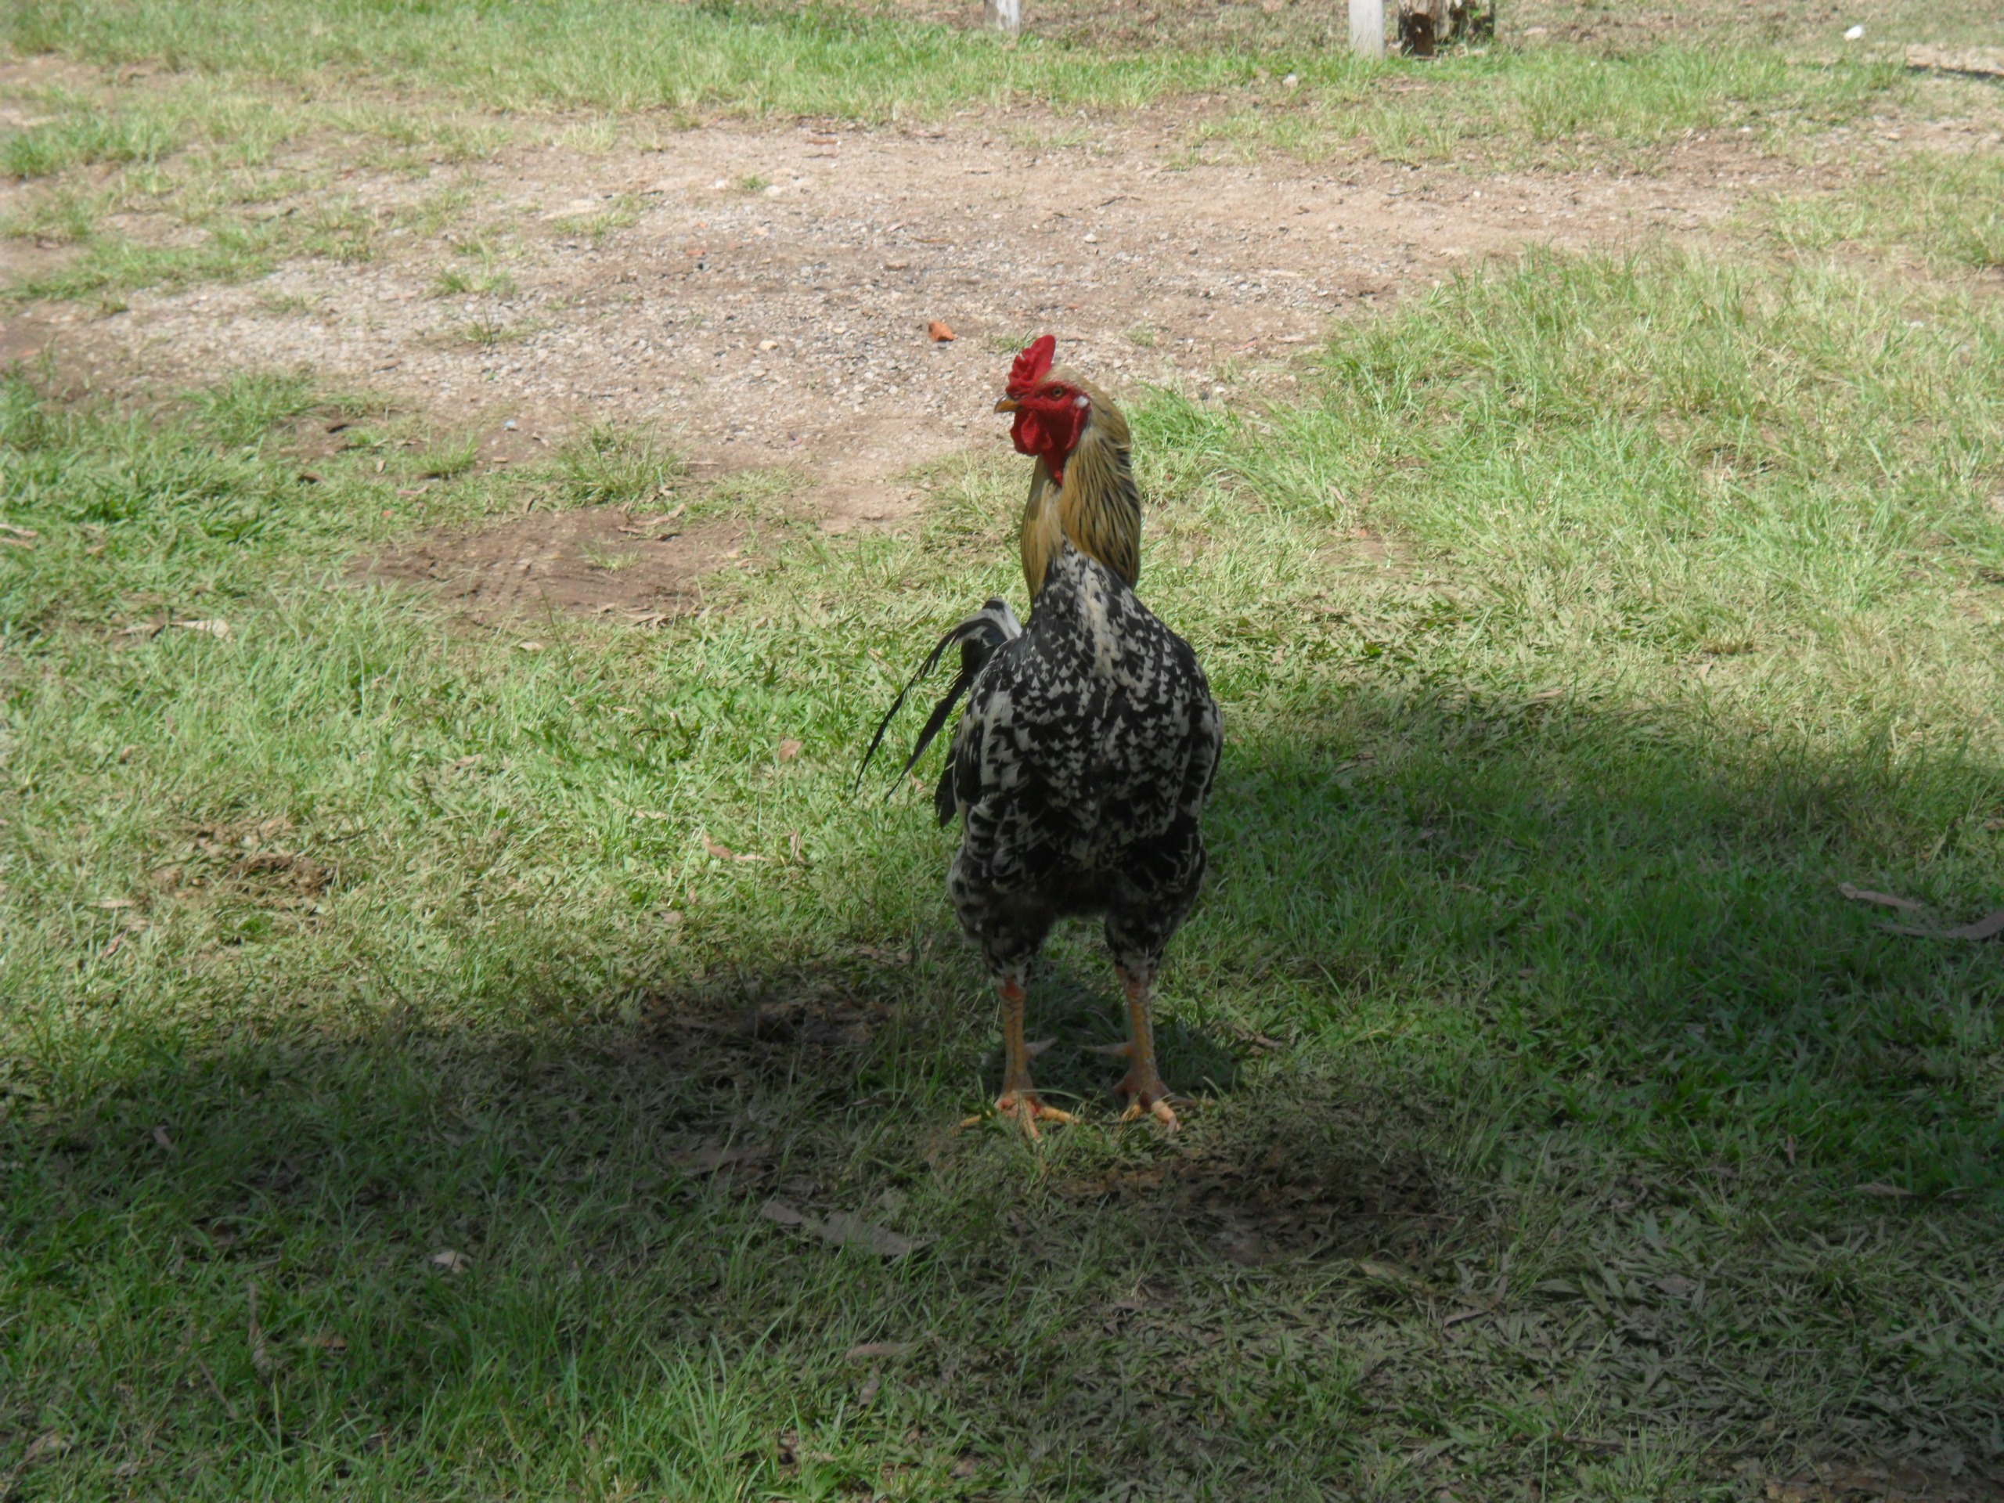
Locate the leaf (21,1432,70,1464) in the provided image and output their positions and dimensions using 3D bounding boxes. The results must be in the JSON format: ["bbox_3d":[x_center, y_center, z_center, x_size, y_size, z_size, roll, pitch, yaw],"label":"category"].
[{"bbox_3d":[-0.622,0.455,2.827,0.024,0.014,0.039,12,20,36],"label":"leaf"}]

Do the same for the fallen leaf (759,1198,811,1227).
[{"bbox_3d":[-0.161,0.342,3.219,0.051,0.014,0.024,14,21,39],"label":"fallen leaf"}]

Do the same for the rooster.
[{"bbox_3d":[0.040,-0.040,3.465,0.235,0.620,0.390,-5,17,-17],"label":"rooster"}]

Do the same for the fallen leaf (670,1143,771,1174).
[{"bbox_3d":[-0.218,0.311,3.329,0.079,0.014,0.035,-5,17,-16],"label":"fallen leaf"}]

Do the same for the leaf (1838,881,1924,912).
[{"bbox_3d":[0.799,0.133,3.949,0.086,0.014,0.022,13,21,38],"label":"leaf"}]

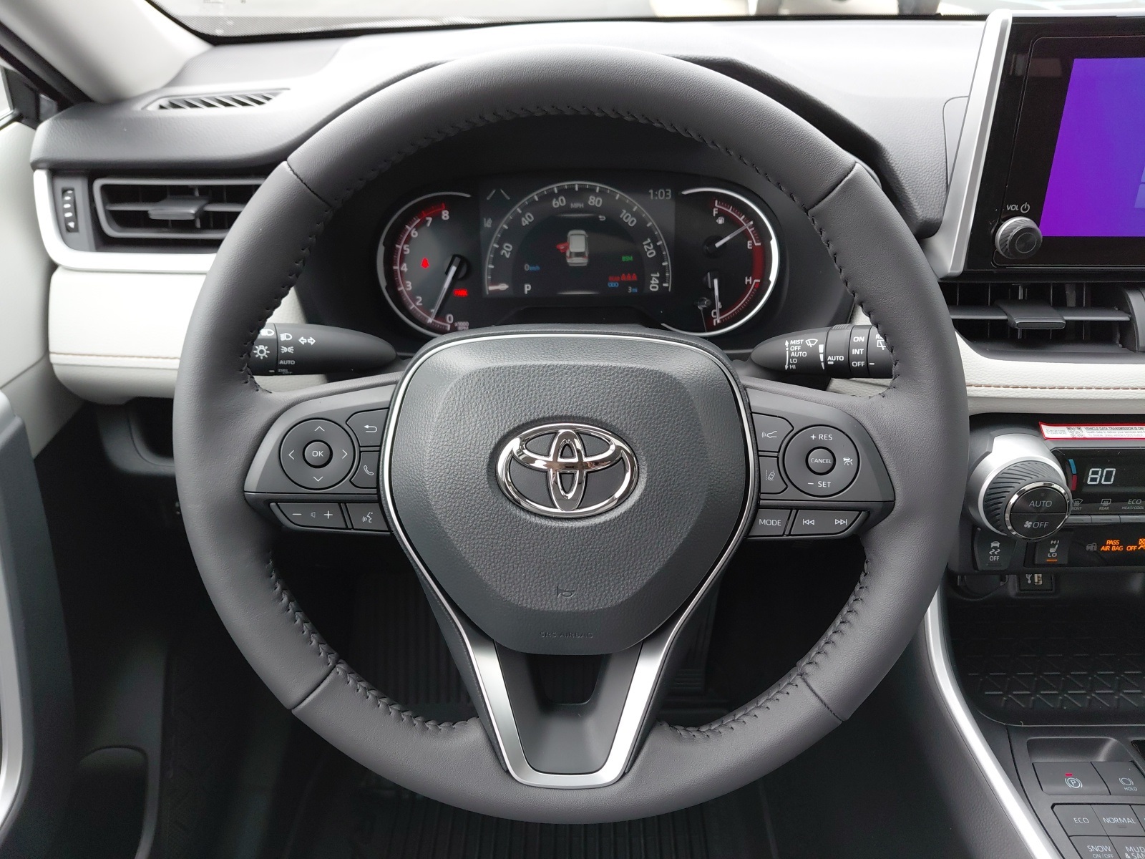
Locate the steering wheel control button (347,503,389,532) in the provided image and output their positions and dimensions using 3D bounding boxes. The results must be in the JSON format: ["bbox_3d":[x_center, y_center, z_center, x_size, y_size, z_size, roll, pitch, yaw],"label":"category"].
[{"bbox_3d":[-0.101,0.043,0.408,0.020,0.014,0.006,0,15,0],"label":"steering wheel control button"}]

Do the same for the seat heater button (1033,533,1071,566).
[{"bbox_3d":[0.314,0.077,0.545,0.024,0.025,0.010,0,24,0],"label":"seat heater button"}]

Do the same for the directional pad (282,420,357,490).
[{"bbox_3d":[-0.121,0.011,0.395,0.036,0.035,0.010,0,12,0],"label":"directional pad"}]

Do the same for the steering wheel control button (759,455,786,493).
[{"bbox_3d":[0.096,0.021,0.396,0.013,0.019,0.008,0,12,0],"label":"steering wheel control button"}]

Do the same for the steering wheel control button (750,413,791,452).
[{"bbox_3d":[0.094,0.002,0.392,0.019,0.019,0.008,0,12,0],"label":"steering wheel control button"}]

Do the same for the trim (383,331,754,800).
[{"bbox_3d":[-0.002,0.067,0.407,0.183,0.229,0.036,0,12,0],"label":"trim"}]

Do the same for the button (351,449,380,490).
[{"bbox_3d":[-0.100,0.019,0.401,0.013,0.020,0.006,0,13,0],"label":"button"}]

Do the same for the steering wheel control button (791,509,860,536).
[{"bbox_3d":[0.123,0.045,0.407,0.035,0.014,0.008,0,12,0],"label":"steering wheel control button"}]

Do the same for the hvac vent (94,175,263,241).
[{"bbox_3d":[-0.266,-0.151,0.565,0.112,0.040,0.035,0,20,0],"label":"hvac vent"}]

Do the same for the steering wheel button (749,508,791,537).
[{"bbox_3d":[0.097,0.045,0.407,0.021,0.015,0.008,0,12,0],"label":"steering wheel button"}]

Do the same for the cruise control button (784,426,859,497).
[{"bbox_3d":[0.121,0.016,0.402,0.035,0.034,0.008,0,13,0],"label":"cruise control button"}]

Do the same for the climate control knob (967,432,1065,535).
[{"bbox_3d":[0.282,0.043,0.516,0.060,0.061,0.036,0,24,0],"label":"climate control knob"}]

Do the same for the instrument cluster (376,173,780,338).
[{"bbox_3d":[0.005,-0.139,0.662,0.314,0.128,0.042,0,11,0],"label":"instrument cluster"}]

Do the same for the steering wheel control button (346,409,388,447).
[{"bbox_3d":[-0.099,-0.001,0.398,0.019,0.018,0.006,0,13,0],"label":"steering wheel control button"}]

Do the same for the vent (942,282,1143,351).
[{"bbox_3d":[0.309,-0.075,0.552,0.132,0.042,0.038,0,20,0],"label":"vent"}]

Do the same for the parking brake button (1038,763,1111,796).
[{"bbox_3d":[0.323,0.226,0.535,0.039,0.009,0.021,0,37,0],"label":"parking brake button"}]

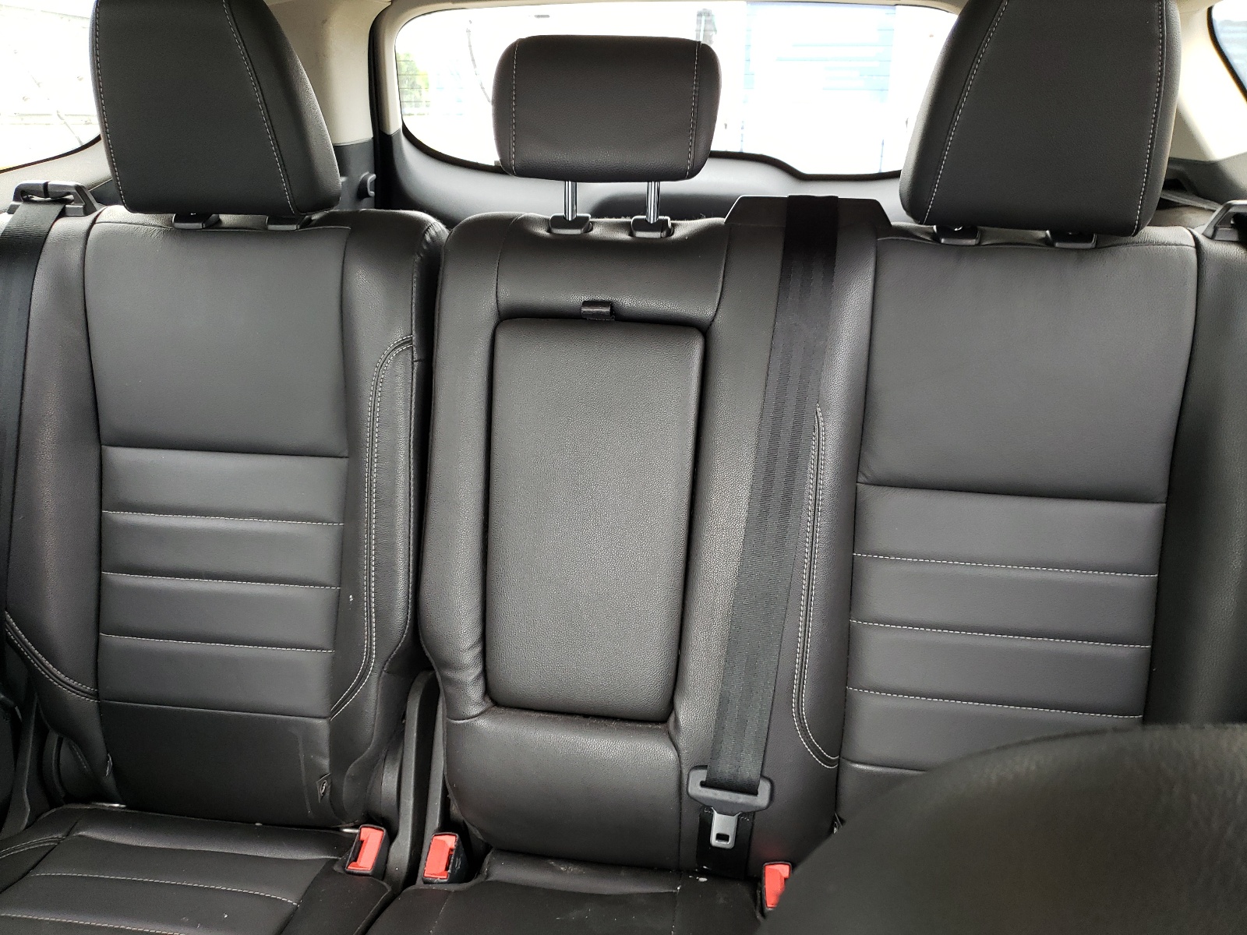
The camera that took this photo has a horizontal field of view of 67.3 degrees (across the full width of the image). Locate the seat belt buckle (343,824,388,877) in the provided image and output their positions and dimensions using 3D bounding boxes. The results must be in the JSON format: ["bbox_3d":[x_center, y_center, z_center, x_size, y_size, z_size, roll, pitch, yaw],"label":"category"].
[{"bbox_3d":[-0.236,0.370,0.883,0.026,0.050,0.042,4,46,7],"label":"seat belt buckle"}]

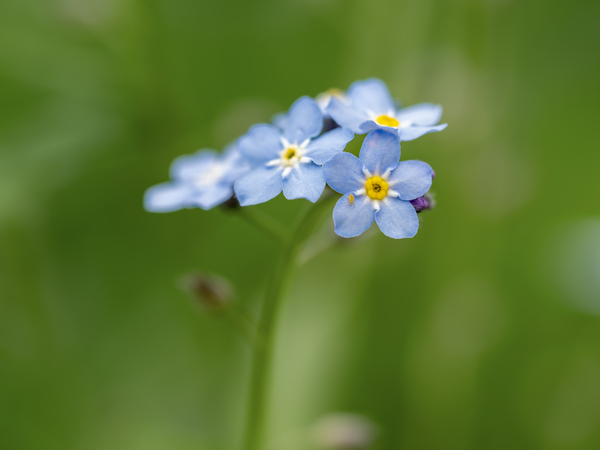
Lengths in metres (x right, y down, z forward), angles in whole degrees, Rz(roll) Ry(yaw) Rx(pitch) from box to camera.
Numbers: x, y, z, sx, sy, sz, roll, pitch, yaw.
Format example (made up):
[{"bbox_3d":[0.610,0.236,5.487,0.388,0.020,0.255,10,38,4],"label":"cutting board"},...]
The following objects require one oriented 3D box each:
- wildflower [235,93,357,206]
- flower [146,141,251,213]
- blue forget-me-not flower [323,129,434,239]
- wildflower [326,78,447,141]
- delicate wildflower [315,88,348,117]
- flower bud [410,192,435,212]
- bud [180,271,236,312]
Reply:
[{"bbox_3d":[-0.001,-0.006,0.160,0.009,0.009,0.003,5,-24,29],"label":"wildflower"},{"bbox_3d":[-0.008,-0.004,0.164,0.009,0.003,0.009,9,58,43],"label":"flower"},{"bbox_3d":[0.006,-0.003,0.158,0.009,0.008,0.003,-1,-6,-5],"label":"blue forget-me-not flower"},{"bbox_3d":[0.007,-0.009,0.161,0.009,0.003,0.009,-3,35,-18],"label":"wildflower"},{"bbox_3d":[0.003,-0.010,0.166,0.004,0.003,0.003,2,42,11],"label":"delicate wildflower"},{"bbox_3d":[0.009,-0.002,0.161,0.002,0.002,0.002,4,8,24],"label":"flower bud"},{"bbox_3d":[-0.008,0.005,0.167,0.004,0.003,0.003,37,0,0],"label":"bud"}]

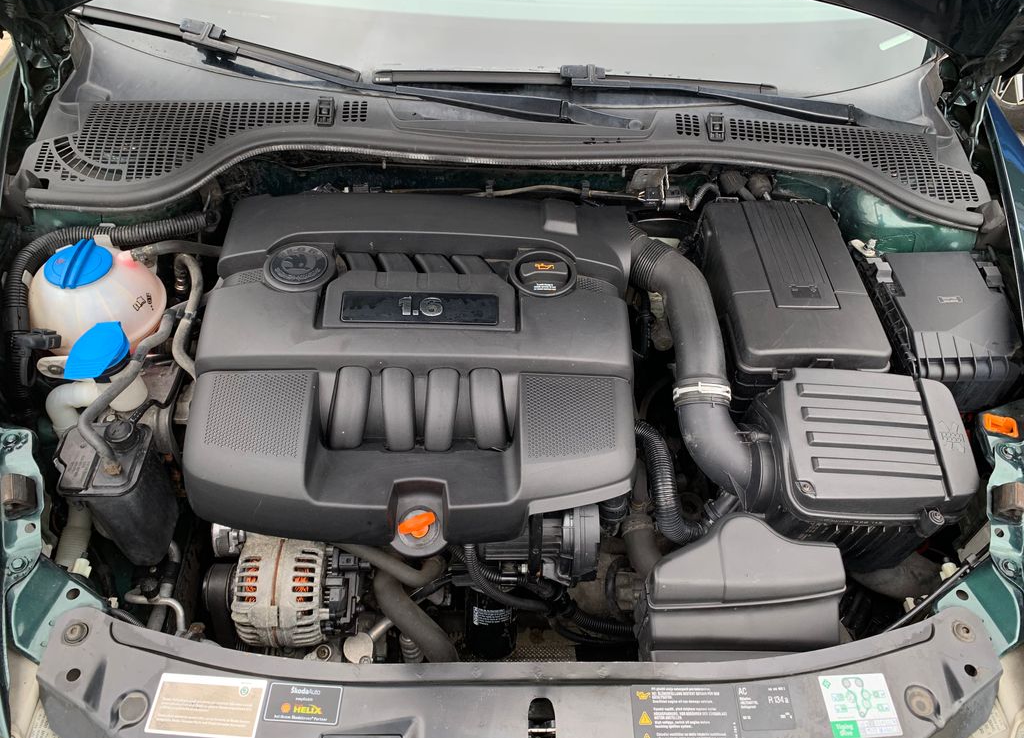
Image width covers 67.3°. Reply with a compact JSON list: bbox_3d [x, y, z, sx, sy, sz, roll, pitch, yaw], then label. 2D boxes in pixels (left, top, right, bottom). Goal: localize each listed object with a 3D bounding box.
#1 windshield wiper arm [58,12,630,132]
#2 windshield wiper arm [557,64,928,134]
[{"bbox_3d":[-0.240,-0.446,1.155,0.902,0.055,0.075,13,55,2],"label":"windshield wiper arm"},{"bbox_3d":[0.354,-0.408,1.165,0.577,0.045,0.050,9,55,-2],"label":"windshield wiper arm"}]

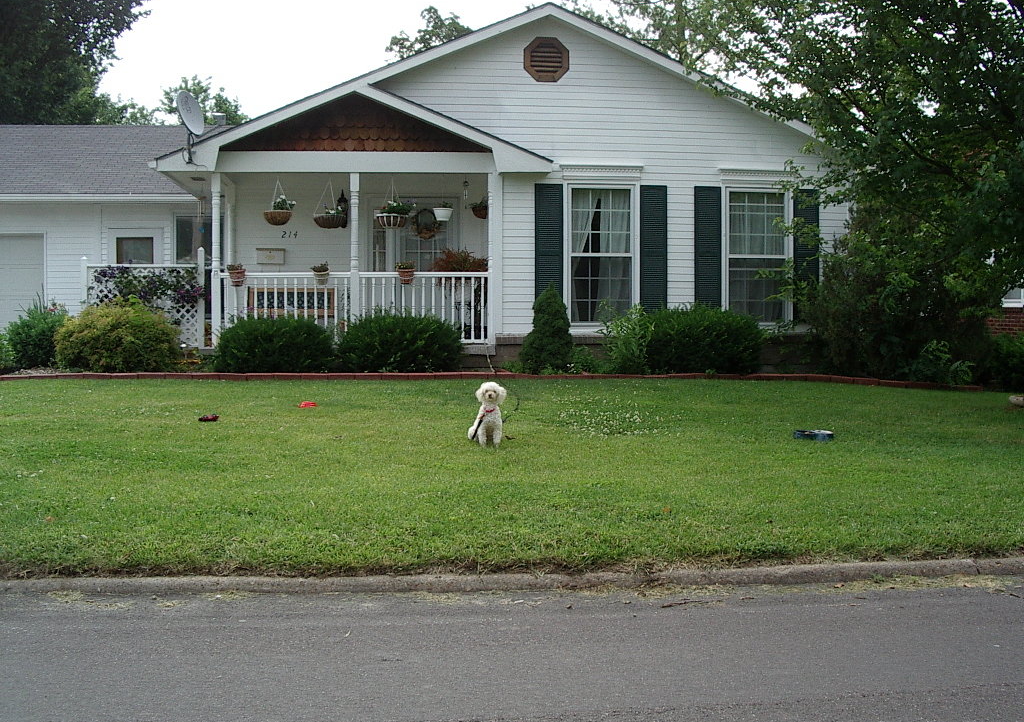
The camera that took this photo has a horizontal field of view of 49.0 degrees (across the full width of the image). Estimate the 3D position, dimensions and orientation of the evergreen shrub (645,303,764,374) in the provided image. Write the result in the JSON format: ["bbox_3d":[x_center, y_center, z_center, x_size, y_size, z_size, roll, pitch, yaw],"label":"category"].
[{"bbox_3d":[2.432,-0.278,14.200,1.500,0.880,1.250,0,2,-6],"label":"evergreen shrub"}]

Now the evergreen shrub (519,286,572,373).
[{"bbox_3d":[0.417,-0.399,14.000,0.680,1.120,0.680,0,2,-6],"label":"evergreen shrub"}]

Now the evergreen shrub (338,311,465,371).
[{"bbox_3d":[-1.414,-0.237,14.000,1.550,0.750,1.200,0,2,-6],"label":"evergreen shrub"}]

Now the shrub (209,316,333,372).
[{"bbox_3d":[-2.970,-0.205,14.000,1.500,0.720,1.200,0,2,-6],"label":"shrub"}]

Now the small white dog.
[{"bbox_3d":[-0.203,0.434,9.300,0.310,0.530,0.420,0,2,-13],"label":"small white dog"}]

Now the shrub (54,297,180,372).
[{"bbox_3d":[-4.843,-0.319,13.800,1.520,0.900,1.350,0,2,-6],"label":"shrub"}]

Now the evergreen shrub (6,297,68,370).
[{"bbox_3d":[-6.078,-0.339,14.400,0.820,0.900,0.800,0,2,-6],"label":"evergreen shrub"}]

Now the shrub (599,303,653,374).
[{"bbox_3d":[1.424,-0.276,14.100,0.680,0.870,0.620,0,2,-6],"label":"shrub"}]

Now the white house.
[{"bbox_3d":[-2.700,-2.500,20.300,14.600,4.800,11.000,0,2,-6],"label":"white house"}]

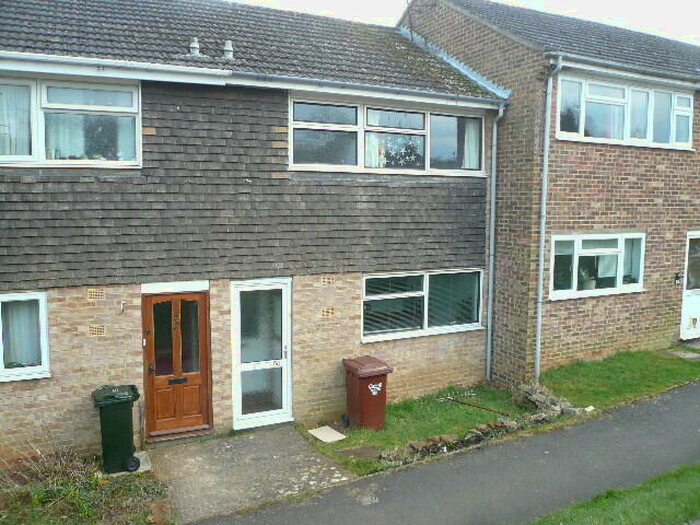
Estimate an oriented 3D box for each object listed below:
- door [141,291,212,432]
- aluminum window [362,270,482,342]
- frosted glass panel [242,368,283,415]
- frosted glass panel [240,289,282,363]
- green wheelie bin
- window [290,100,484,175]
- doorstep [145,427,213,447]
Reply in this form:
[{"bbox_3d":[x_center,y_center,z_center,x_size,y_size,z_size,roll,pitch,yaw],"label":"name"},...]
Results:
[{"bbox_3d":[-2.459,1.453,8.140,0.903,2.054,0.080,-2,7,-22],"label":"door"},{"bbox_3d":[1.245,0.679,9.225,2.310,1.030,0.100,-3,8,-26],"label":"aluminum window"},{"bbox_3d":[-1.263,1.855,8.164,0.600,0.640,0.030,-3,8,-26],"label":"frosted glass panel"},{"bbox_3d":[-1.255,0.906,8.051,0.600,1.030,0.030,-3,8,-26],"label":"frosted glass panel"},{"bbox_3d":[-2.882,2.007,6.997,0.550,1.020,0.470,-3,8,-26],"label":"green wheelie bin"},{"bbox_3d":[0.702,-1.852,8.622,3.430,0.990,0.100,-3,8,-26],"label":"window"},{"bbox_3d":[-2.300,2.367,7.655,0.870,0.120,0.160,-3,8,-26],"label":"doorstep"}]

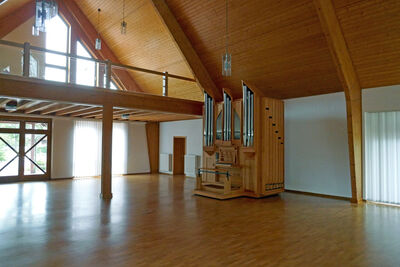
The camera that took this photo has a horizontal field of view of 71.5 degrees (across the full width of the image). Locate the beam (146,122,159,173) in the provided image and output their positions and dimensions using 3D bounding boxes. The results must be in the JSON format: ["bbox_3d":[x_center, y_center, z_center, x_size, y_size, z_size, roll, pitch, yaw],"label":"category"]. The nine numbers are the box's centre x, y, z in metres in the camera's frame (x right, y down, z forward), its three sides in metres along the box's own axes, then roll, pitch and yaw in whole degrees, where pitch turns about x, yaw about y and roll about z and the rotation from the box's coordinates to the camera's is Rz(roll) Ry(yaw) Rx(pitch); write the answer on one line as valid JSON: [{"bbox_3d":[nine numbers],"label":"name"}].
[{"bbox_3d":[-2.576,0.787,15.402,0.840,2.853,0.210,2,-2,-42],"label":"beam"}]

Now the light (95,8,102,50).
[{"bbox_3d":[-4.451,-4.547,12.237,0.245,1.785,0.245,2,-2,-42],"label":"light"}]

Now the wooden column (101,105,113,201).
[{"bbox_3d":[-2.860,0.582,8.543,0.228,2.835,0.227,2,-2,-42],"label":"wooden column"}]

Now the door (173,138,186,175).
[{"bbox_3d":[-1.055,1.177,14.452,0.105,2.030,1.085,2,-2,-42],"label":"door"}]

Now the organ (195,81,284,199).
[{"bbox_3d":[1.155,0.154,9.889,2.818,3.815,2.573,2,-2,-42],"label":"organ"}]

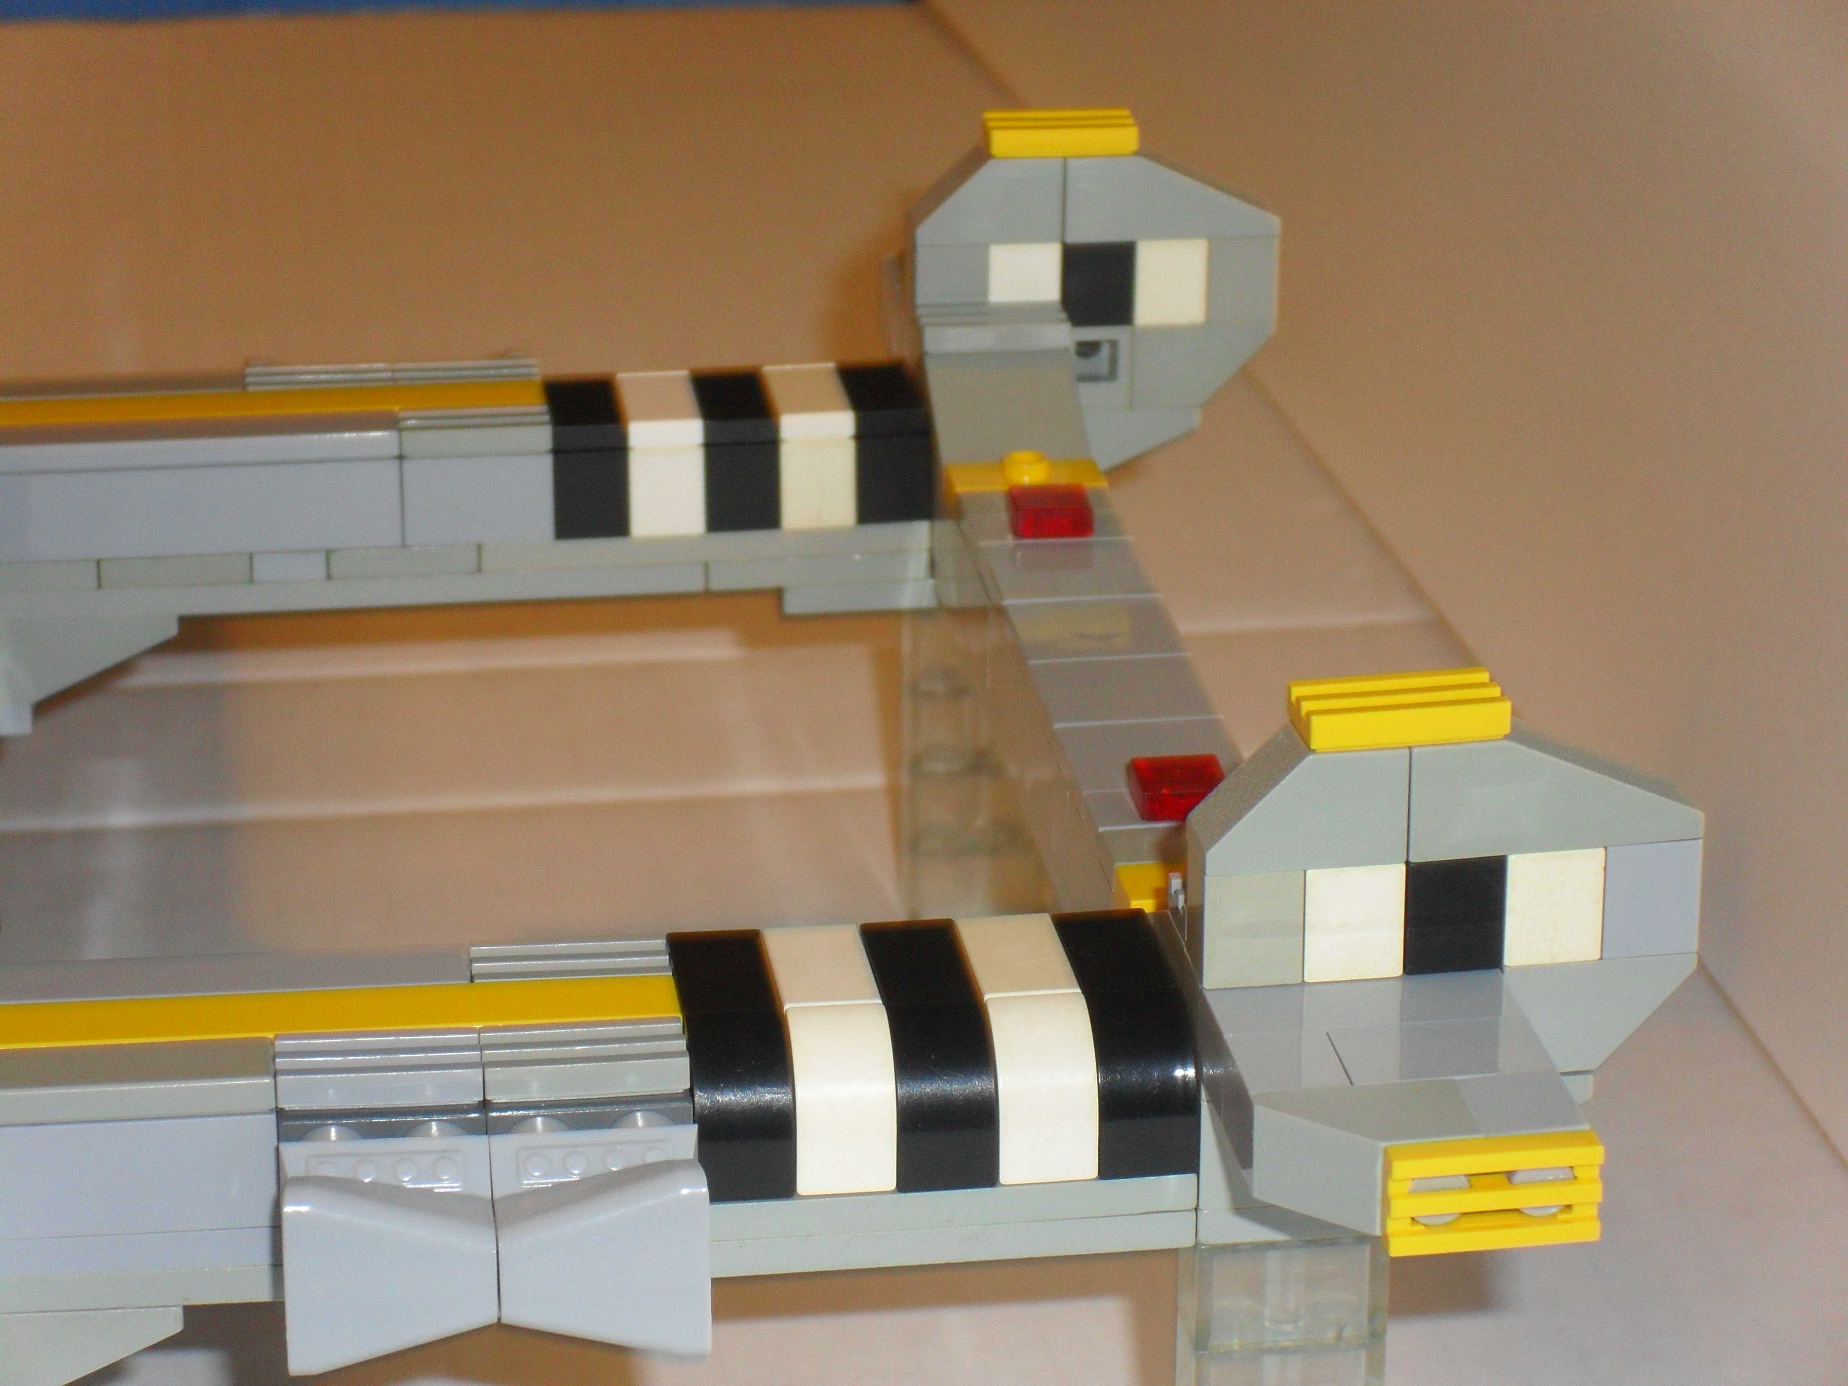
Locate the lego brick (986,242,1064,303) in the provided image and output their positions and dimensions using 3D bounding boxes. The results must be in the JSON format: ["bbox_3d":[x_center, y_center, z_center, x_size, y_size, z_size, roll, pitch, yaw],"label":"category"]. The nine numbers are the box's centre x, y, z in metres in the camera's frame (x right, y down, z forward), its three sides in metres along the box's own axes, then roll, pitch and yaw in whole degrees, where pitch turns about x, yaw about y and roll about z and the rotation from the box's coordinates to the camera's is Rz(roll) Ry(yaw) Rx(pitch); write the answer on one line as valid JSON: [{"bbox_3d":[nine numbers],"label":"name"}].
[{"bbox_3d":[0.011,-0.046,0.613,0.008,0.010,0.008,-3,22,-8],"label":"lego brick"}]

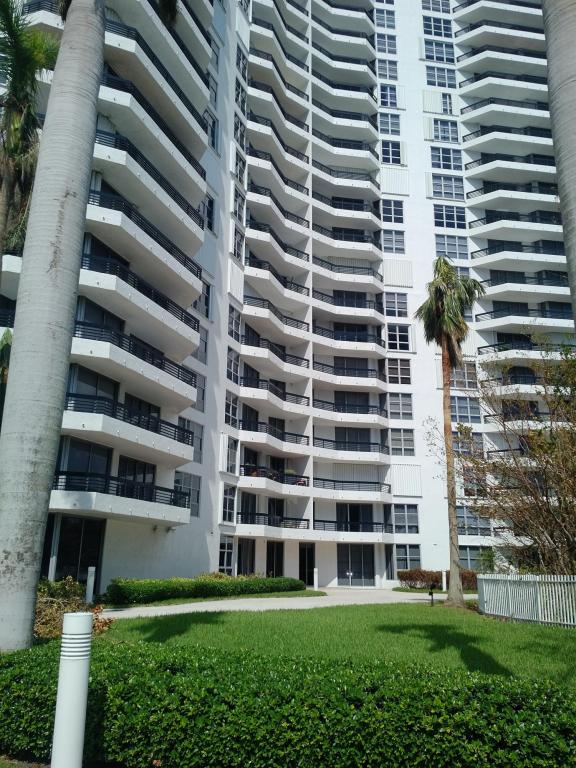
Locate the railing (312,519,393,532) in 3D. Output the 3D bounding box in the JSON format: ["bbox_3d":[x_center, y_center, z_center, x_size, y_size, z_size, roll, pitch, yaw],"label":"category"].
[{"bbox_3d":[4.333,9.340,39.180,6.300,0.630,0.654,7,-18,-21],"label":"railing"}]

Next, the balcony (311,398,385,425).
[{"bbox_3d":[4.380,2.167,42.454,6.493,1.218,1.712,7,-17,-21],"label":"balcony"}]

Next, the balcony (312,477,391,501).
[{"bbox_3d":[4.511,7.513,42.025,6.451,1.258,2.193,5,-17,-15],"label":"balcony"}]

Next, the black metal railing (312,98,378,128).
[{"bbox_3d":[4.806,-21.917,48.881,6.521,0.598,0.755,8,-17,-23],"label":"black metal railing"}]

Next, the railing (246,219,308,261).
[{"bbox_3d":[-0.500,-10.192,42.821,1.162,0.620,6.535,-14,-21,41],"label":"railing"}]

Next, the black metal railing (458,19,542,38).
[{"bbox_3d":[20.178,-33.151,56.875,8.365,0.620,1.953,3,-16,-9],"label":"black metal railing"}]

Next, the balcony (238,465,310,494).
[{"bbox_3d":[-0.899,6.178,36.876,6.352,1.218,2.141,15,-21,-41],"label":"balcony"}]

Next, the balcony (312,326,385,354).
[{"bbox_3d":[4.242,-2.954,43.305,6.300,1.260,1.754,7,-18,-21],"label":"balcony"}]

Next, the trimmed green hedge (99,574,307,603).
[{"bbox_3d":[-3.133,9.526,28.224,1.422,0.800,12.985,-9,-19,31],"label":"trimmed green hedge"}]

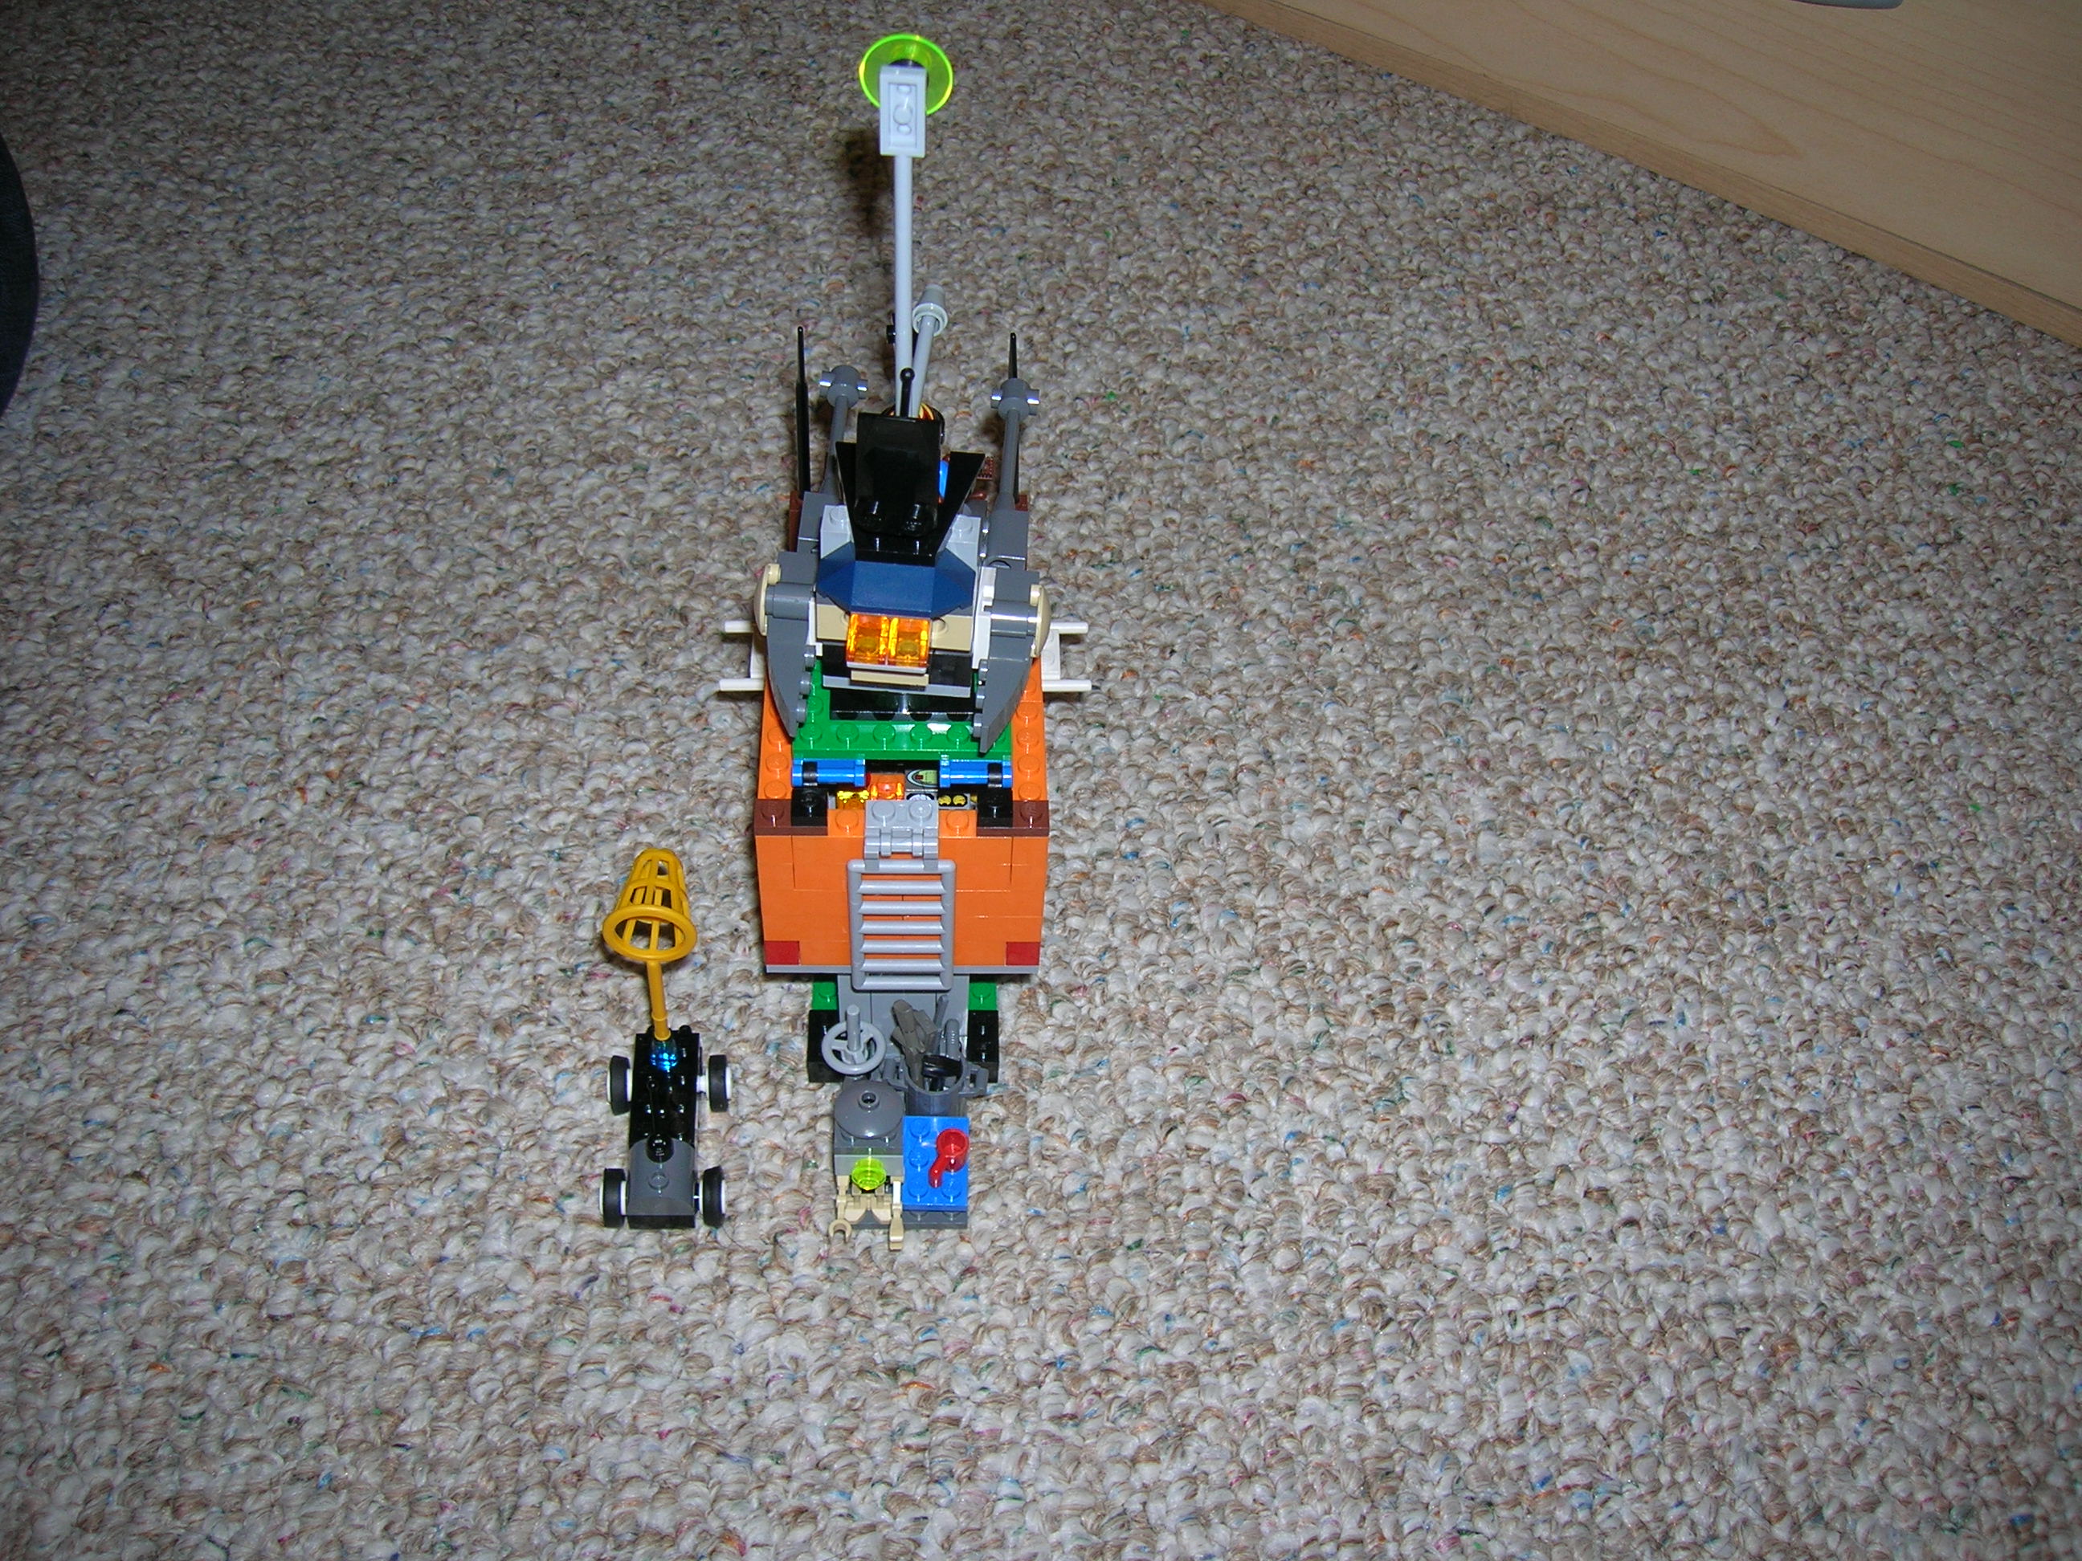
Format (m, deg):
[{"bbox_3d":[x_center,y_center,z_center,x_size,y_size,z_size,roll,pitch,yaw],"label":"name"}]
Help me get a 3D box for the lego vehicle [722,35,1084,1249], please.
[{"bbox_3d":[-0.030,-0.059,0.462,0.097,0.264,0.226,0,49,-3],"label":"lego vehicle"}]

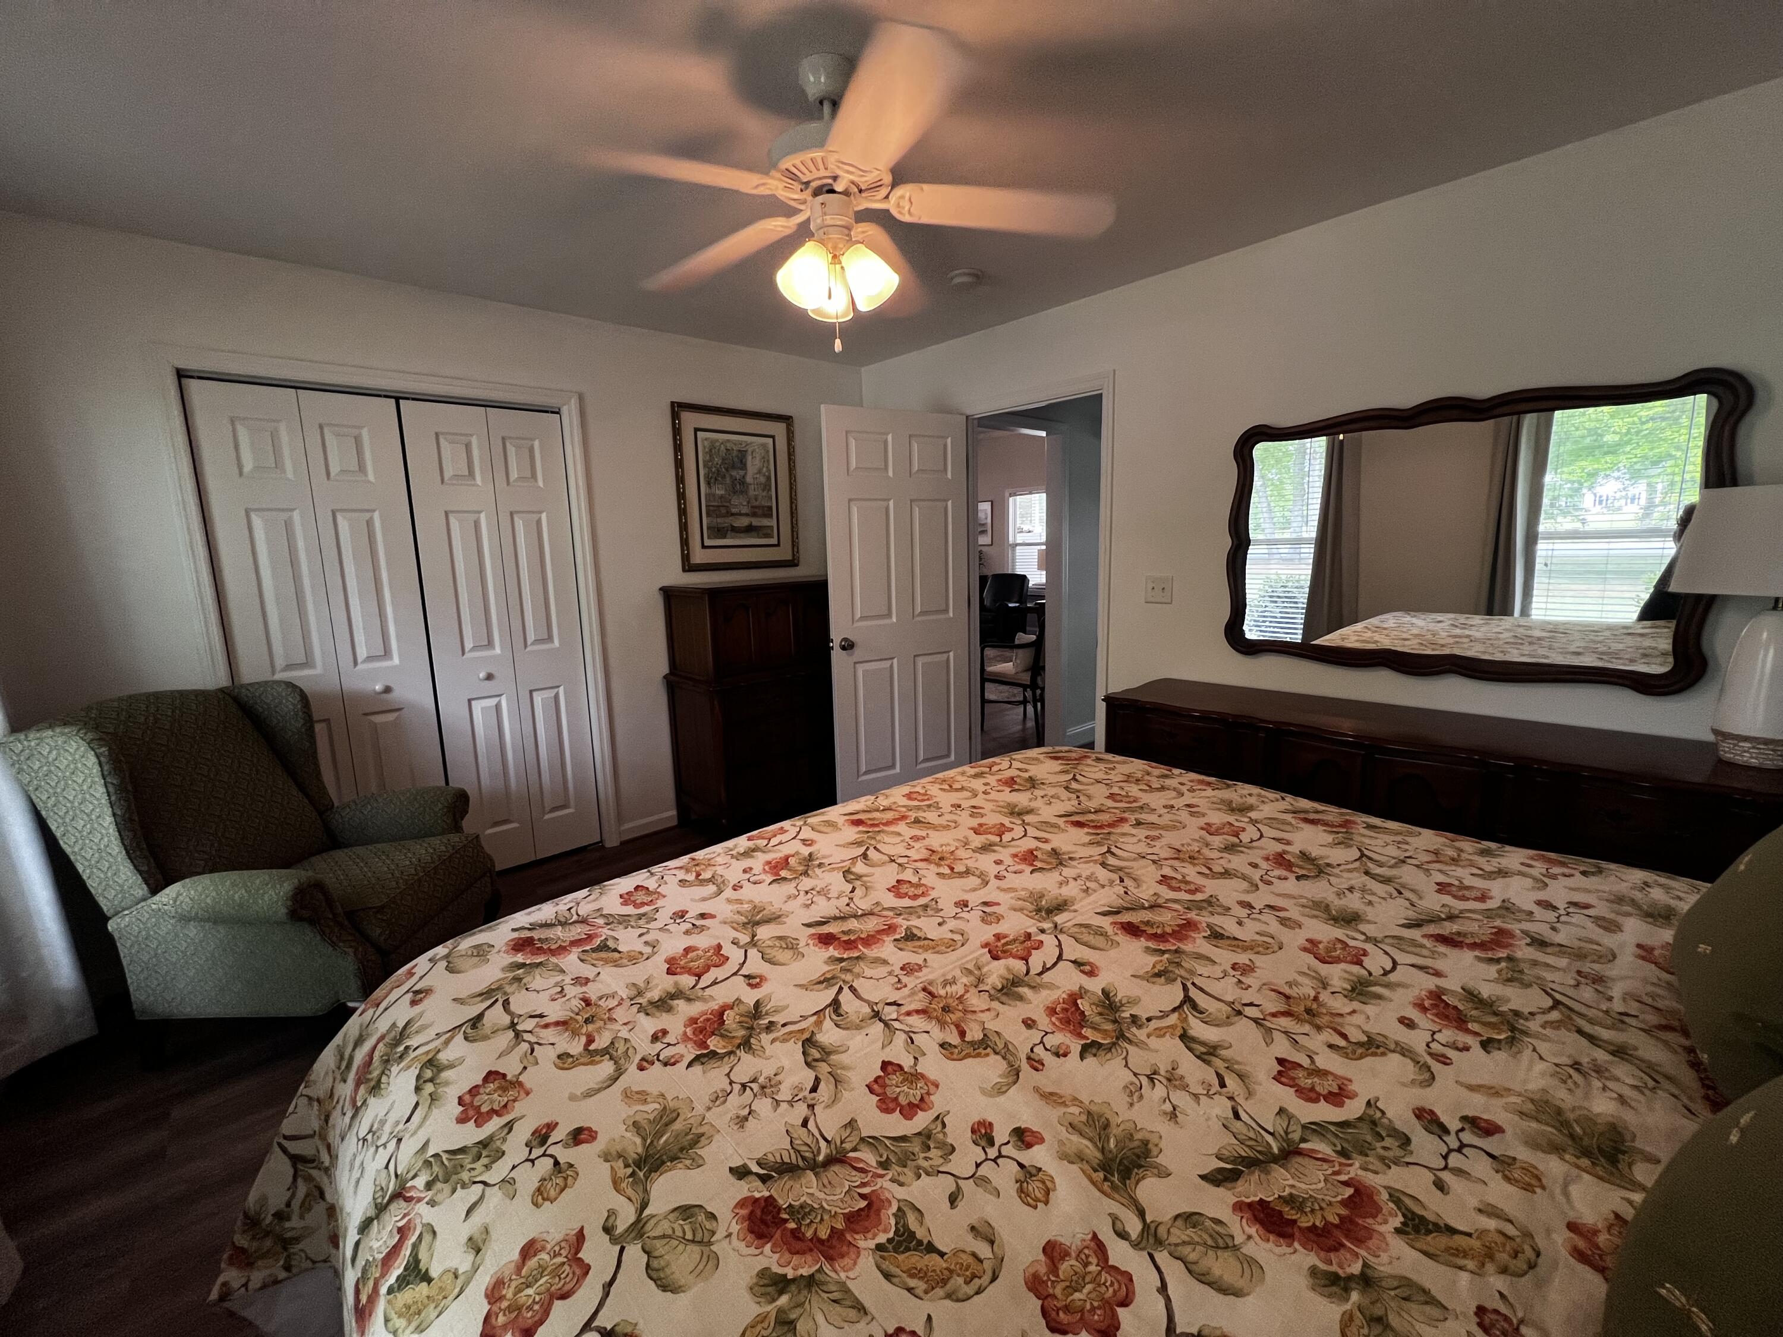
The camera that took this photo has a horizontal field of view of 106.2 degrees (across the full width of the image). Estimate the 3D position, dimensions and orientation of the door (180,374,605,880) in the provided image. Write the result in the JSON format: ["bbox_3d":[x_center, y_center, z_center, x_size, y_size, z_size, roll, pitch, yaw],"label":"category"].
[{"bbox_3d":[-1.932,-0.056,2.818,1.177,2.031,0.045,-9,13,-38],"label":"door"}]

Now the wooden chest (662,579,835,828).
[{"bbox_3d":[-0.603,0.199,3.533,0.945,1.293,0.555,-9,13,-38],"label":"wooden chest"}]

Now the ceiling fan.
[{"bbox_3d":[-0.138,-1.038,1.529,1.270,0.555,1.270,-9,13,-38],"label":"ceiling fan"}]

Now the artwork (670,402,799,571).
[{"bbox_3d":[-0.804,-0.935,3.542,0.675,0.815,0.035,-9,13,-38],"label":"artwork"}]

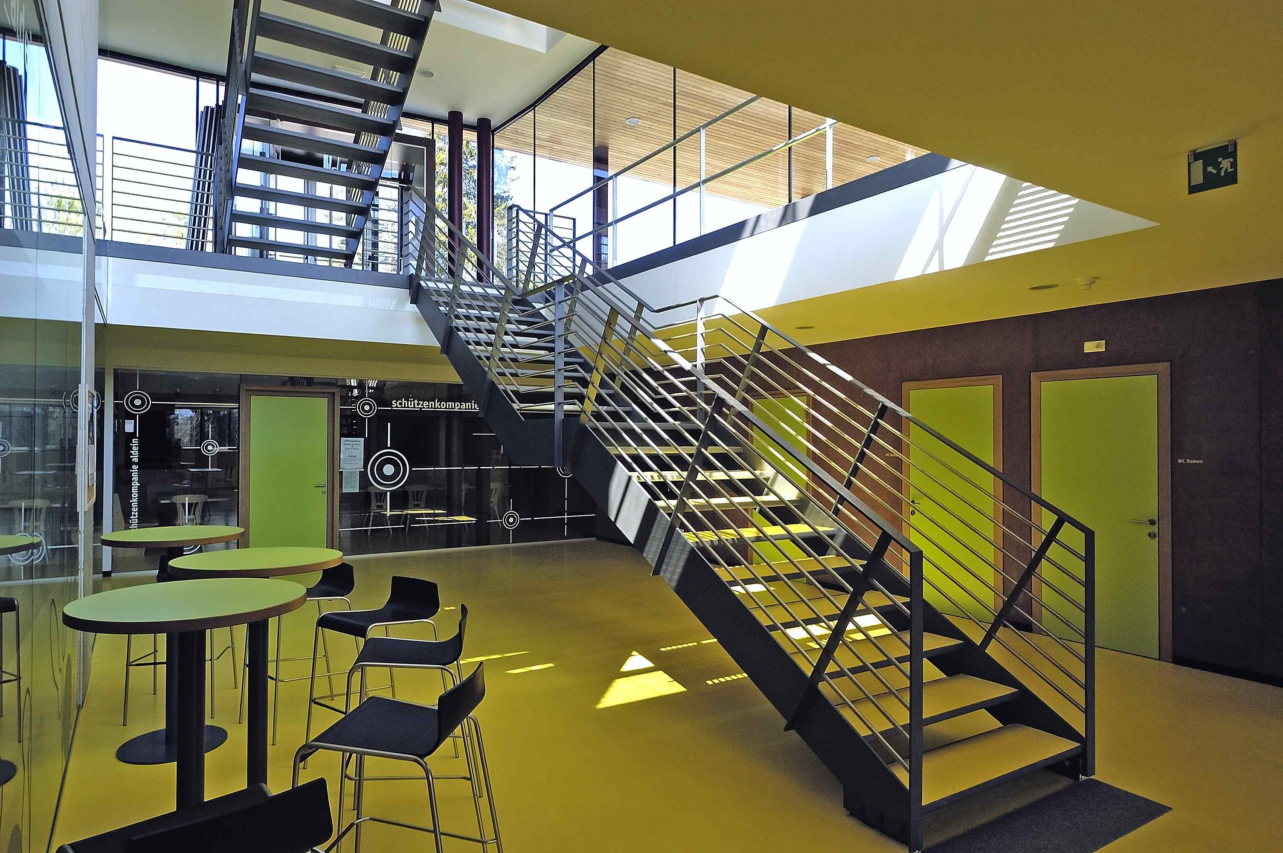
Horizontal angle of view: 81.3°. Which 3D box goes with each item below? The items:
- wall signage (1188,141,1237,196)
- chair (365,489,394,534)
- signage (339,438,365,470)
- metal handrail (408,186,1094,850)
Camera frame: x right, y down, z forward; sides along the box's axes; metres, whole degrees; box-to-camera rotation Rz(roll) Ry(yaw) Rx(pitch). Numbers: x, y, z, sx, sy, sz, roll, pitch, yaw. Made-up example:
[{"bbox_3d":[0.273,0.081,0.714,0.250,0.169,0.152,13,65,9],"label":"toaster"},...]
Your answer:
[{"bbox_3d":[2.041,-0.922,2.669,0.012,0.152,0.149,0,-1,-32],"label":"wall signage"},{"bbox_3d":[-4.429,1.395,12.600,0.450,0.810,0.480,0,-1,-31],"label":"chair"},{"bbox_3d":[-3.942,0.372,10.203,0.292,0.415,0.010,0,-1,-31],"label":"signage"},{"bbox_3d":[-0.240,-0.528,6.199,1.350,4.517,6.949,0,-1,-33],"label":"metal handrail"}]

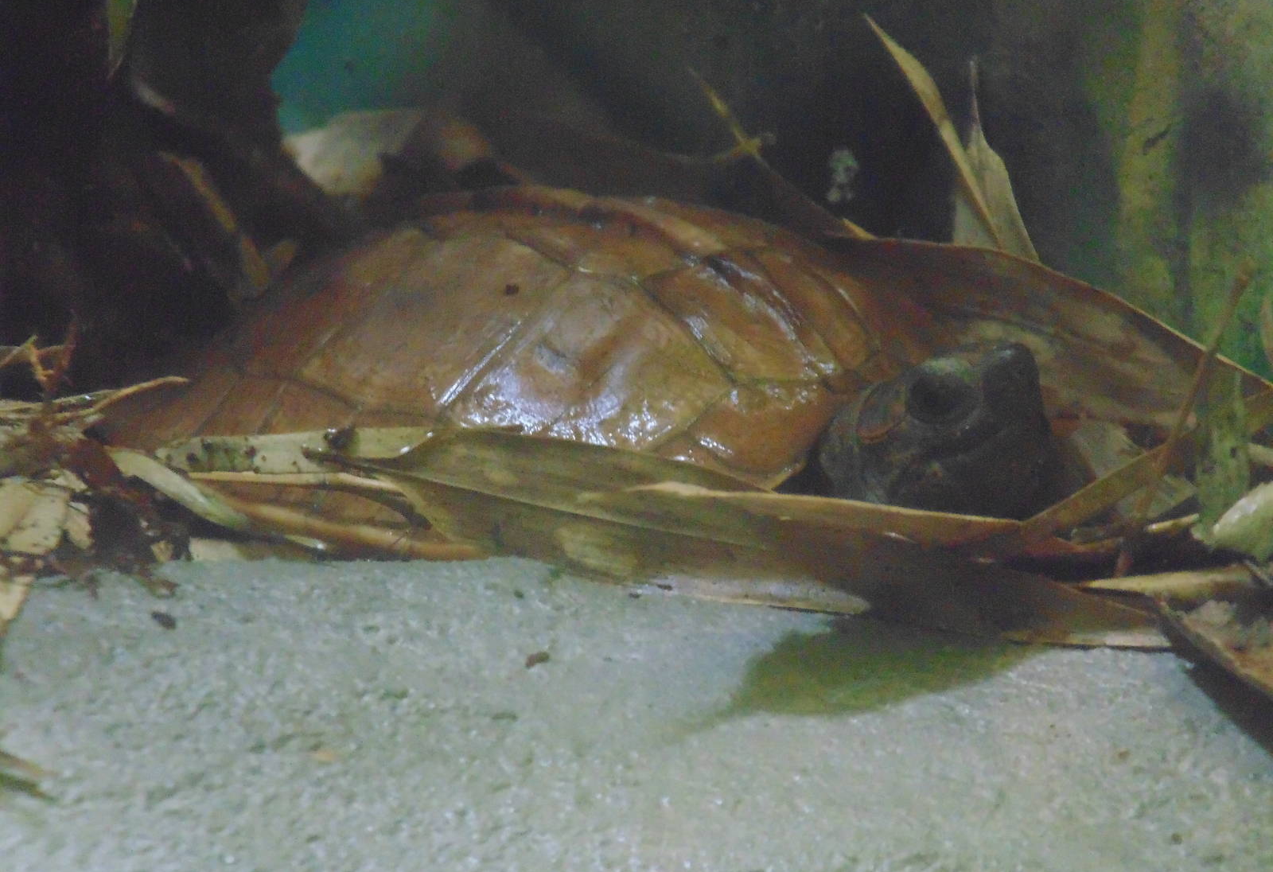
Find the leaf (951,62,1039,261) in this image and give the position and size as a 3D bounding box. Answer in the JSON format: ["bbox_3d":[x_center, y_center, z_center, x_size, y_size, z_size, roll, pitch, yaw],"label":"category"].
[{"bbox_3d":[0.096,-0.068,3.480,0.022,0.065,0.010,-9,13,2],"label":"leaf"}]

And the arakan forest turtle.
[{"bbox_3d":[-0.012,-0.017,3.394,0.276,0.092,0.165,3,12,34],"label":"arakan forest turtle"}]

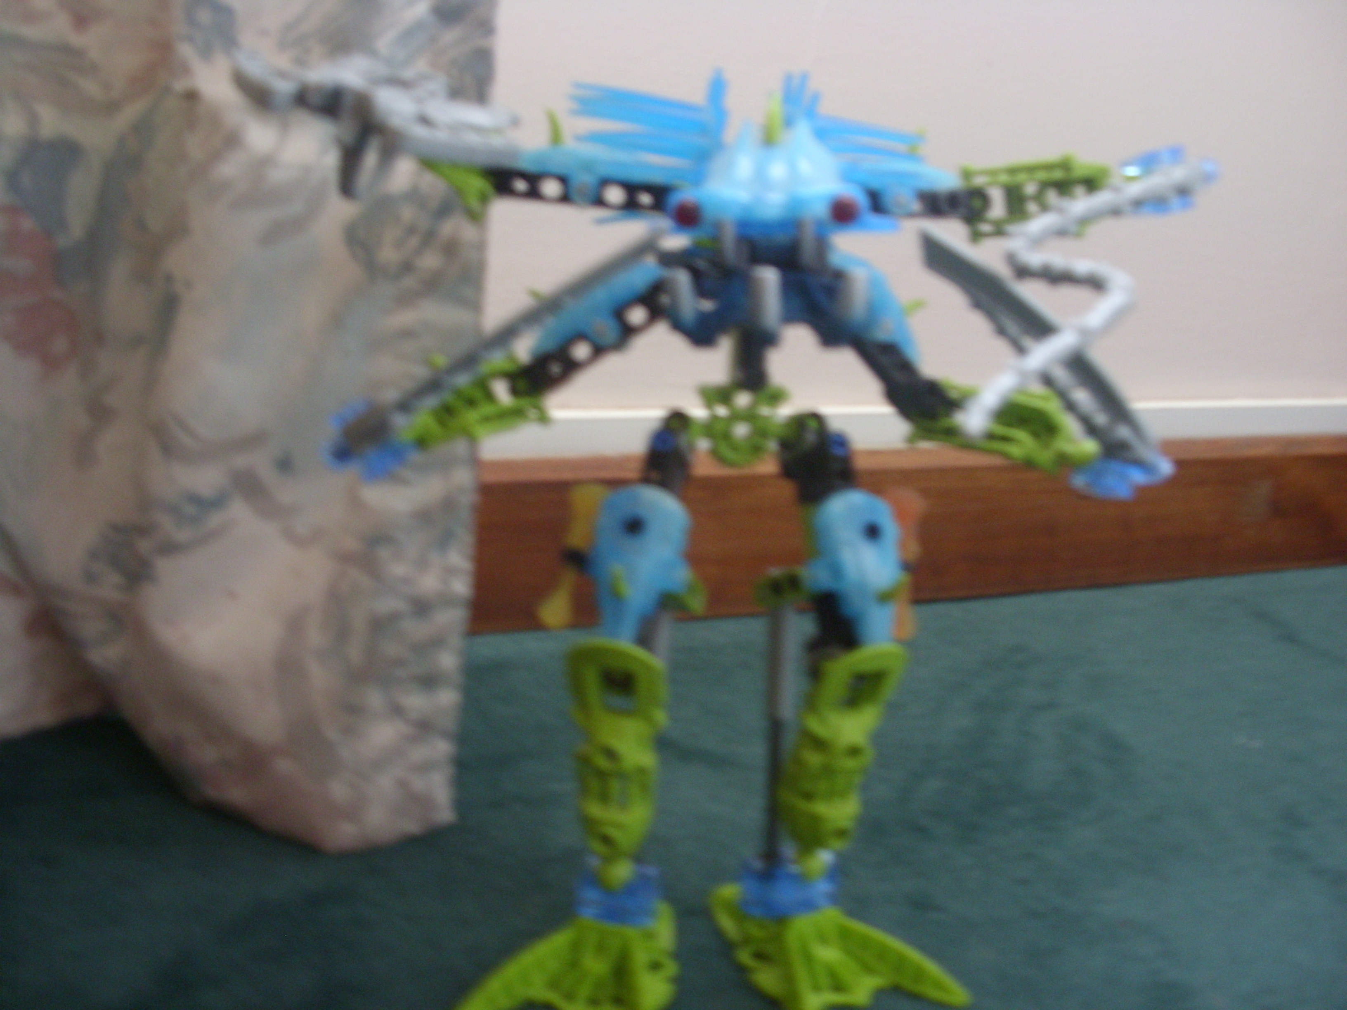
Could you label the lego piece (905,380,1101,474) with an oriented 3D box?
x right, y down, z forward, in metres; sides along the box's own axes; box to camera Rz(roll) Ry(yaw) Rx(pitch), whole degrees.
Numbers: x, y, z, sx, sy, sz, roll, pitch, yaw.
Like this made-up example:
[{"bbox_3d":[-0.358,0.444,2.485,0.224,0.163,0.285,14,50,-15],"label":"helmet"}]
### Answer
[{"bbox_3d":[0.082,-0.019,0.366,0.046,0.018,0.017,12,6,4],"label":"lego piece"}]

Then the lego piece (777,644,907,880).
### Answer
[{"bbox_3d":[0.042,0.065,0.377,0.021,0.059,0.018,11,7,-16],"label":"lego piece"}]

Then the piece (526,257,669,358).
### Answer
[{"bbox_3d":[-0.017,-0.048,0.369,0.038,0.015,0.022,-32,6,7],"label":"piece"}]

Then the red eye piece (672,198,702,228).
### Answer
[{"bbox_3d":[0.003,-0.071,0.360,0.007,0.007,0.007,4,10,6],"label":"red eye piece"}]

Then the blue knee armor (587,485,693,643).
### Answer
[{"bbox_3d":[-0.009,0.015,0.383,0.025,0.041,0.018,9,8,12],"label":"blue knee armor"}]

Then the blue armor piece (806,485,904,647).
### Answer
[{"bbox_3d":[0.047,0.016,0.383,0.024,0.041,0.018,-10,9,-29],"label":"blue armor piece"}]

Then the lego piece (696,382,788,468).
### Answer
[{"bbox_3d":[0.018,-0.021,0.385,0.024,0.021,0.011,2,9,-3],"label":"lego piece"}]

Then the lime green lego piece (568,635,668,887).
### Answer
[{"bbox_3d":[-0.014,0.066,0.377,0.023,0.061,0.018,2,9,12],"label":"lime green lego piece"}]

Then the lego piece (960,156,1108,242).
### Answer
[{"bbox_3d":[0.091,-0.076,0.367,0.043,0.019,0.017,-3,6,0],"label":"lego piece"}]

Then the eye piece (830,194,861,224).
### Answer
[{"bbox_3d":[0.042,-0.072,0.360,0.007,0.007,0.007,2,10,-7],"label":"eye piece"}]

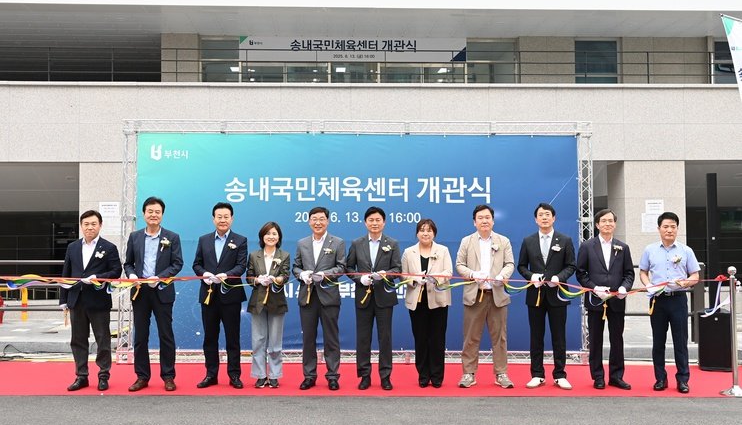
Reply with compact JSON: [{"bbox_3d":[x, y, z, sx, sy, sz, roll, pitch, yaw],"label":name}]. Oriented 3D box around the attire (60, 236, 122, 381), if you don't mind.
[{"bbox_3d":[-2.692,0.922,6.750,0.550,1.400,0.380,0,-1,-2],"label":"attire"}]

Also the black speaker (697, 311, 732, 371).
[{"bbox_3d":[3.700,1.380,7.570,0.360,0.600,0.360,-1,-2,15],"label":"black speaker"}]

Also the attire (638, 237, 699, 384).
[{"bbox_3d":[2.854,0.944,6.680,0.550,1.390,0.360,0,-1,16],"label":"attire"}]

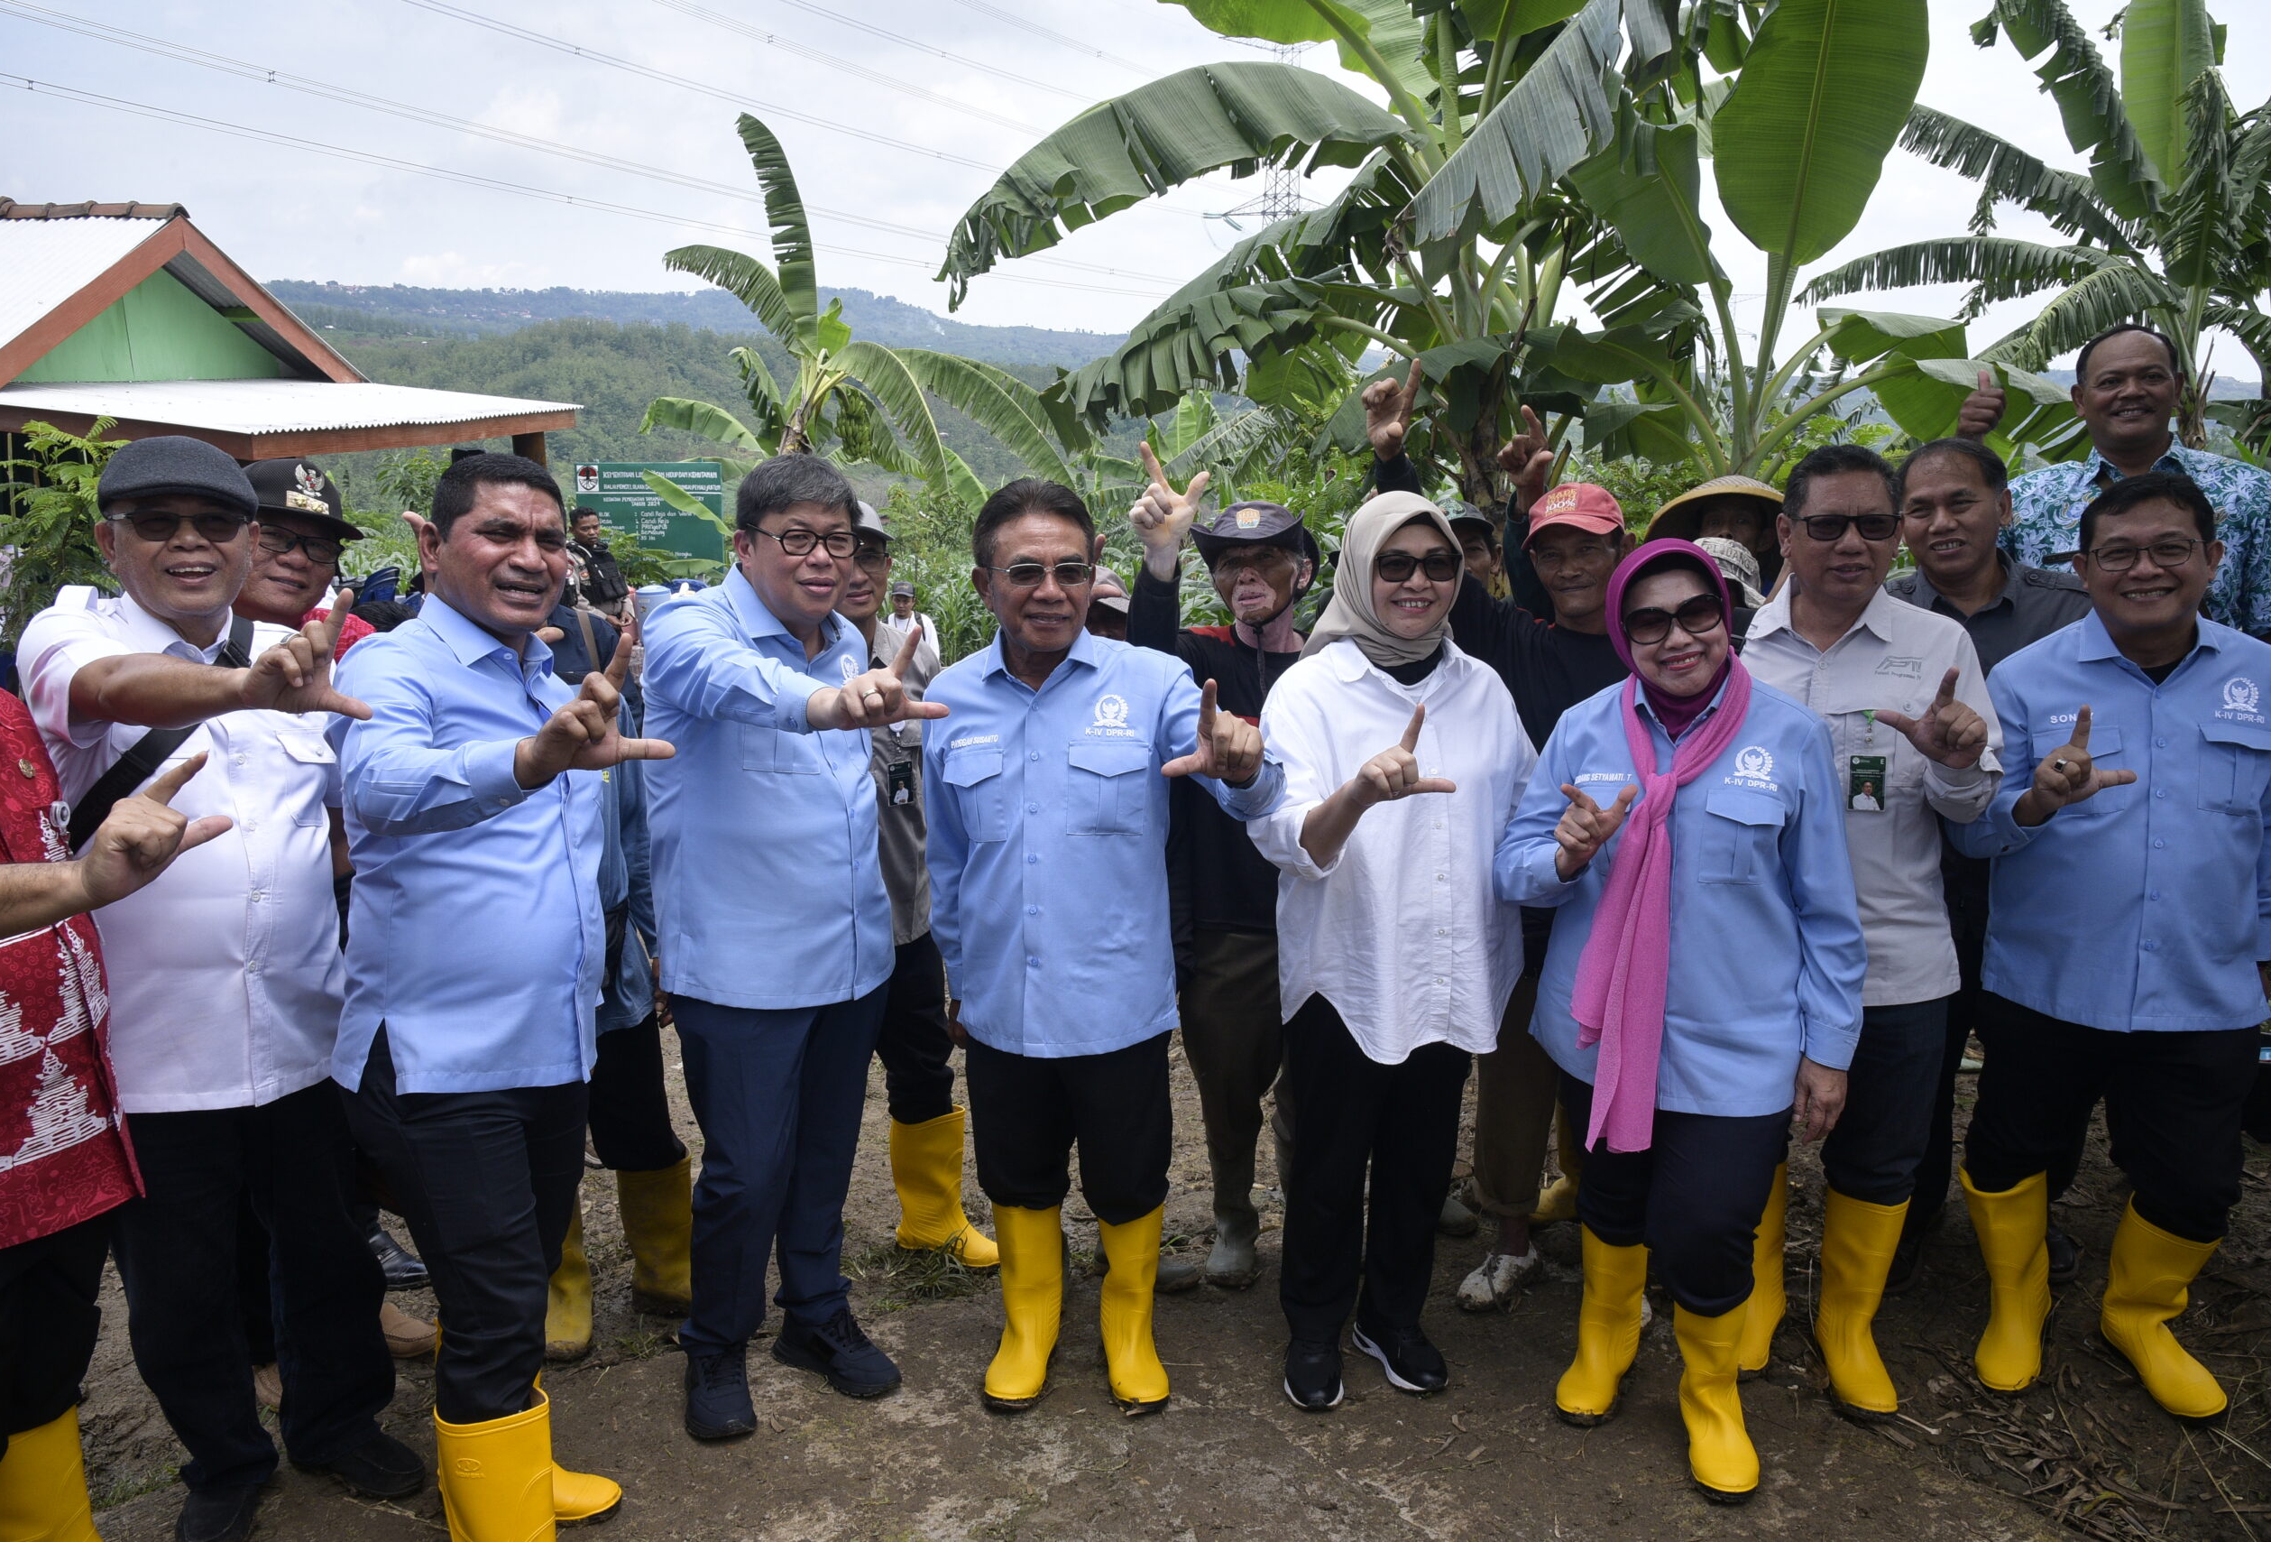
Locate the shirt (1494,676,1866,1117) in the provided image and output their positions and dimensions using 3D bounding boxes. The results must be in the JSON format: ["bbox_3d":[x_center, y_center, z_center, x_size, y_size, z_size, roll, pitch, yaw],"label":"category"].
[{"bbox_3d":[0.829,0.213,2.382,0.540,0.710,0.350,4,13,18],"label":"shirt"}]

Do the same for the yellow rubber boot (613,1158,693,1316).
[{"bbox_3d":[-0.920,0.951,3.075,0.130,0.325,0.280,-9,15,-37],"label":"yellow rubber boot"}]

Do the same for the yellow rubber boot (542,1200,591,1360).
[{"bbox_3d":[-1.130,0.922,2.997,0.130,0.330,0.280,-4,13,-19],"label":"yellow rubber boot"}]

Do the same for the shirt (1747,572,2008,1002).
[{"bbox_3d":[1.155,0.049,2.550,0.500,0.740,0.350,5,13,20],"label":"shirt"}]

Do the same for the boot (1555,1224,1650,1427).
[{"bbox_3d":[0.842,0.953,2.756,0.122,0.330,0.270,6,13,24],"label":"boot"}]

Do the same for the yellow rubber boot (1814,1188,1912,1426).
[{"bbox_3d":[1.306,0.942,2.796,0.130,0.335,0.280,1,12,4],"label":"yellow rubber boot"}]

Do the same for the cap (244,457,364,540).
[{"bbox_3d":[-1.463,-0.467,2.623,0.260,0.130,0.190,11,17,41],"label":"cap"}]

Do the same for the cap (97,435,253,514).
[{"bbox_3d":[-1.315,-0.408,2.111,0.190,0.120,0.270,-9,15,-35],"label":"cap"}]

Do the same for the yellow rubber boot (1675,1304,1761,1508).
[{"bbox_3d":[0.952,0.989,2.587,0.122,0.330,0.270,0,12,-1],"label":"yellow rubber boot"}]

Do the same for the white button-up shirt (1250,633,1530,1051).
[{"bbox_3d":[0.435,0.123,2.572,0.500,0.690,0.360,-1,12,-6],"label":"white button-up shirt"}]

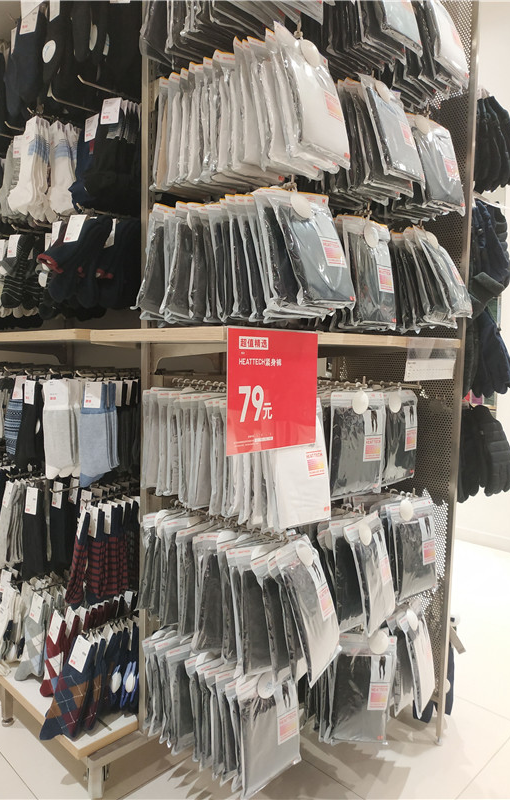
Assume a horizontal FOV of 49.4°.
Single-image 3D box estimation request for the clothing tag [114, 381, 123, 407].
[{"bbox_3d":[-0.370,-0.017,1.480,0.044,0.067,0.006,3,1,21],"label":"clothing tag"}]

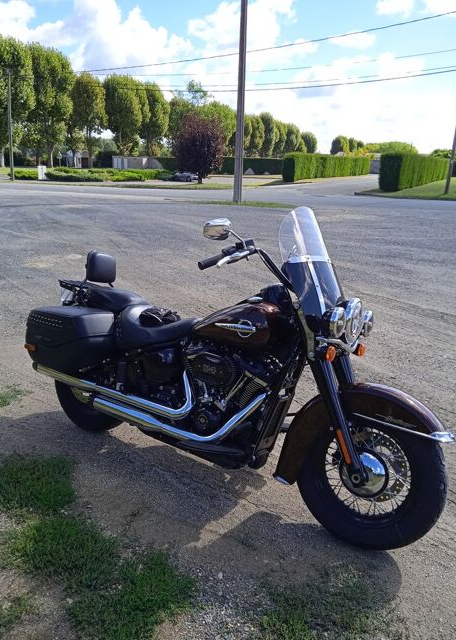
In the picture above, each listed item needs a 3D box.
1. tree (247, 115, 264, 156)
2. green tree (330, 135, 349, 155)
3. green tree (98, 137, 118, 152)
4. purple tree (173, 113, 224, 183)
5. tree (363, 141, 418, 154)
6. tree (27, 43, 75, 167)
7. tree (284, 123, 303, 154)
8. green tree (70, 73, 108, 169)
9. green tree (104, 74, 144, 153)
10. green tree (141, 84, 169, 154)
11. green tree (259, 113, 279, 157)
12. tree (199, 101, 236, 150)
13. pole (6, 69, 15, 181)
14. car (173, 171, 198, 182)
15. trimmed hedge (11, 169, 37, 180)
[{"bbox_3d":[5.933,-39.797,115.356,4.196,11.176,4.196,1,17,0],"label":"tree"},{"bbox_3d":[33.356,-51.144,156.688,5.421,9.424,5.421,1,17,0],"label":"green tree"},{"bbox_3d":[-23.182,-32.623,100.012,4.450,5.700,4.450,1,17,0],"label":"green tree"},{"bbox_3d":[-2.035,-11.800,35.616,3.576,4.612,3.576,1,17,0],"label":"purple tree"},{"bbox_3d":[25.465,-25.522,80.879,8.260,4.750,8.260,1,17,0],"label":"tree"},{"bbox_3d":[-21.330,-25.662,62.387,5.910,14.010,5.910,1,17,0],"label":"tree"},{"bbox_3d":[17.646,-48.028,142.047,5.016,11.541,5.016,1,17,0],"label":"tree"},{"bbox_3d":[-18.572,-26.888,70.303,5.136,12.261,5.136,1,17,0],"label":"green tree"},{"bbox_3d":[-15.069,-28.668,75.012,5.950,12.620,5.950,1,17,0],"label":"green tree"},{"bbox_3d":[-11.650,-31.051,82.622,4.860,12.580,4.860,1,17,0],"label":"green tree"},{"bbox_3d":[9.205,-41.964,120.946,4.655,12.131,4.655,1,17,0],"label":"green tree"},{"bbox_3d":[-2.028,-34.360,96.152,7.021,11.859,7.021,1,17,0],"label":"tree"},{"bbox_3d":[-14.630,-13.038,34.822,0.320,7.080,0.320,1,17,0],"label":"pole"},{"bbox_3d":[-3.724,-12.333,43.317,1.750,1.450,4.200,-12,21,-37],"label":"car"},{"bbox_3d":[-13.877,-10.099,35.836,1.996,0.780,1.300,1,17,0],"label":"trimmed hedge"}]

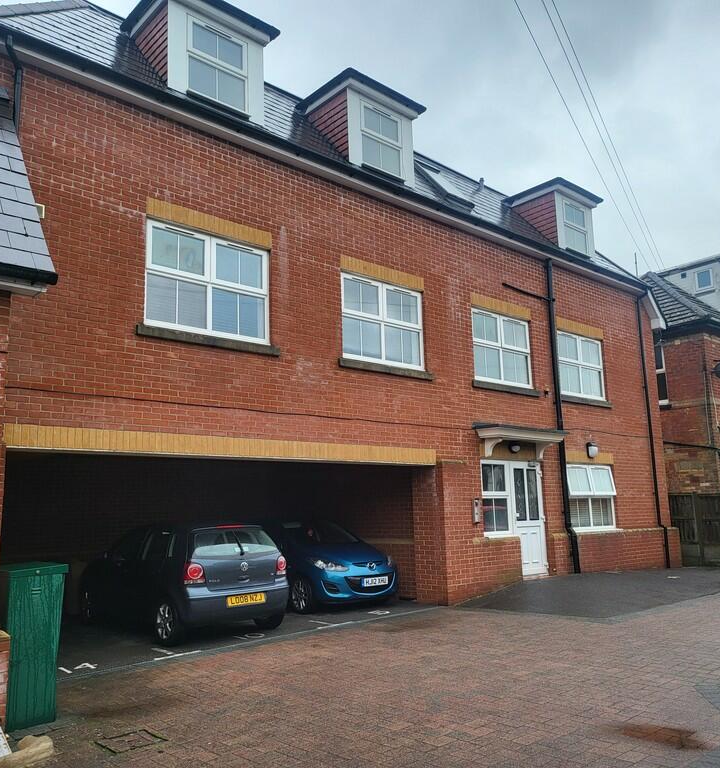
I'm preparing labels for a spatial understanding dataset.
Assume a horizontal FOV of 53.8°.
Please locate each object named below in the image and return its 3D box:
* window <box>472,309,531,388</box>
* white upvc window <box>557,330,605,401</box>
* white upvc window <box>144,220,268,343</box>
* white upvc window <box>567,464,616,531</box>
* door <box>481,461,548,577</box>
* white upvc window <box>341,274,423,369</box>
[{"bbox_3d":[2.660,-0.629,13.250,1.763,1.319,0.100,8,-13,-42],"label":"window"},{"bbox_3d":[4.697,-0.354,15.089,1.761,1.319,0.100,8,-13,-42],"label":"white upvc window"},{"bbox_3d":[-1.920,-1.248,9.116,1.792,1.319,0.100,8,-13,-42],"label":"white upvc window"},{"bbox_3d":[4.764,2.334,14.589,1.763,1.317,0.160,8,-13,-42],"label":"white upvc window"},{"bbox_3d":[2.762,2.424,12.739,1.825,2.041,0.100,8,-13,-42],"label":"door"},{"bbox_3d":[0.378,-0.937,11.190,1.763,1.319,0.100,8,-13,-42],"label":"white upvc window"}]

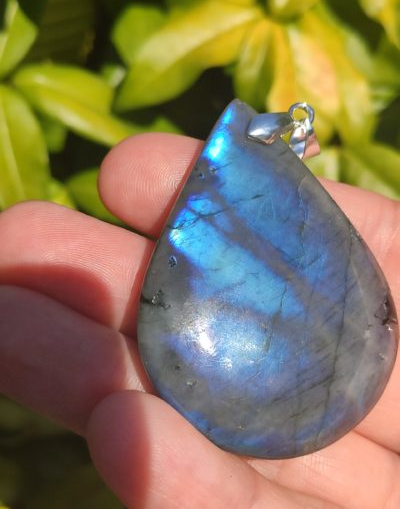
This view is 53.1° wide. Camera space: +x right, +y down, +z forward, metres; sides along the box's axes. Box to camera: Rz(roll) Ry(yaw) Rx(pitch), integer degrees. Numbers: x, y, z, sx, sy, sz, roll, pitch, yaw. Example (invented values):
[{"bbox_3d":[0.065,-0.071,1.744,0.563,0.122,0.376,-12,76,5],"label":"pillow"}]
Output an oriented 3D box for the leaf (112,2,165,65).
[{"bbox_3d":[-0.033,-0.117,0.215,0.026,0.008,0.036,-15,62,-1],"label":"leaf"}]

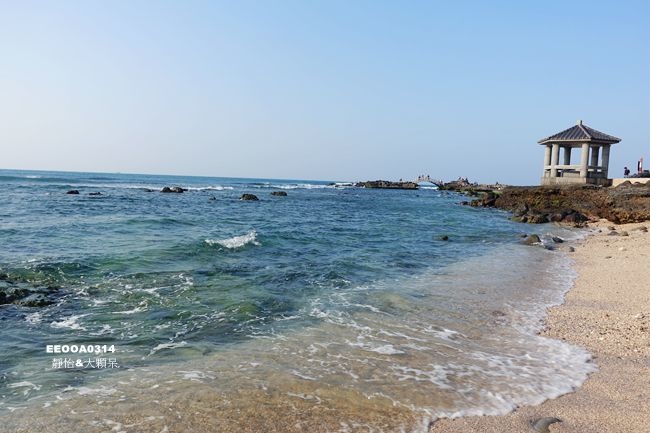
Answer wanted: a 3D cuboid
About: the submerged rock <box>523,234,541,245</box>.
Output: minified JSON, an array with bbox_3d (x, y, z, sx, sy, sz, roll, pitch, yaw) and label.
[{"bbox_3d":[6.969,0.748,14.589,0.600,0.320,0.500,4,5,26],"label":"submerged rock"}]

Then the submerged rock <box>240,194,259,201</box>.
[{"bbox_3d":[-6.510,-1.697,37.542,1.600,0.600,1.200,1,5,-10],"label":"submerged rock"}]

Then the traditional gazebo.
[{"bbox_3d":[20.224,-5.058,34.787,5.855,5.160,5.070,6,6,42],"label":"traditional gazebo"}]

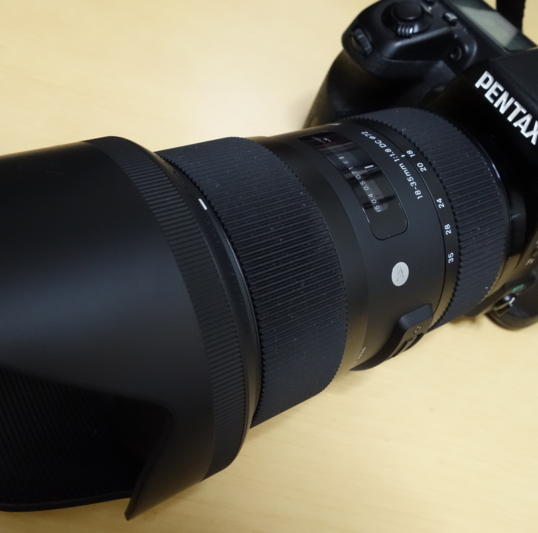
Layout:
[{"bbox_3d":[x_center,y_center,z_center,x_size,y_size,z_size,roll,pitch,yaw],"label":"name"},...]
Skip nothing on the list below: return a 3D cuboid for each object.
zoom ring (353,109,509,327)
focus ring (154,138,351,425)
[{"bbox_3d":[0.041,-0.014,0.214,0.023,0.076,0.076,-19,63,-35],"label":"zoom ring"},{"bbox_3d":[-0.016,0.006,0.173,0.026,0.079,0.079,-19,63,-35],"label":"focus ring"}]

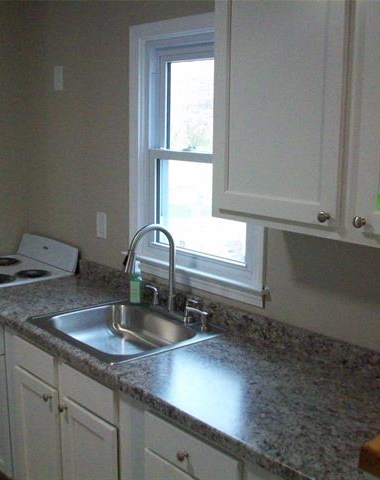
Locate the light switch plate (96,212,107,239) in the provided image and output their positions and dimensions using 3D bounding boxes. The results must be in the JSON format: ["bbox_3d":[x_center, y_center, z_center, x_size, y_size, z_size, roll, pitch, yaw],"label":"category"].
[{"bbox_3d":[-0.441,-0.073,3.150,0.008,0.121,0.077,-9,14,-40],"label":"light switch plate"}]

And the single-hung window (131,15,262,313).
[{"bbox_3d":[0.025,-0.353,2.603,0.110,1.094,0.863,-9,14,-40],"label":"single-hung window"}]

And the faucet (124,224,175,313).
[{"bbox_3d":[-0.158,0.128,2.584,0.260,0.388,0.044,-9,14,-40],"label":"faucet"}]

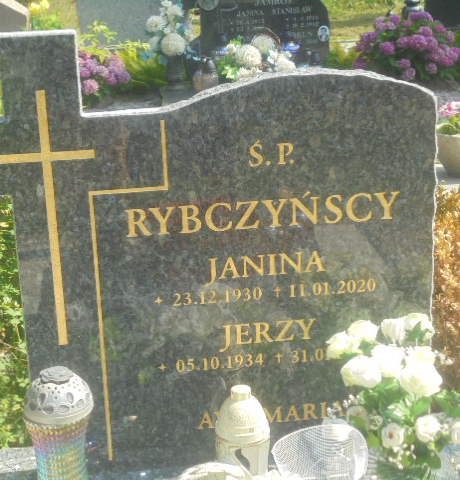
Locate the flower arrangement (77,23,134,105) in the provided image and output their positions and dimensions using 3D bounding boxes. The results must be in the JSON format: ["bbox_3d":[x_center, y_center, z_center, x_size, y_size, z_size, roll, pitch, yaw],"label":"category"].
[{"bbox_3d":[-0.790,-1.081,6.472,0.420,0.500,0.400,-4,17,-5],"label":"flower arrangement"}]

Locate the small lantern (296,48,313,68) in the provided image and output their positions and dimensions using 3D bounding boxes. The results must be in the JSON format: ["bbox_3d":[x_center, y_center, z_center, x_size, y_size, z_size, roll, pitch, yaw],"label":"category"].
[{"bbox_3d":[0.450,-1.069,6.274,0.095,0.170,0.095,-4,17,-5],"label":"small lantern"}]

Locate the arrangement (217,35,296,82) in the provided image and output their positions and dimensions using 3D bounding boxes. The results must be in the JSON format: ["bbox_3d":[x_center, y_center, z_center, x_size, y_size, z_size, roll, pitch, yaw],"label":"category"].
[{"bbox_3d":[0.157,-1.010,5.942,0.430,0.290,0.340,-4,17,-5],"label":"arrangement"}]

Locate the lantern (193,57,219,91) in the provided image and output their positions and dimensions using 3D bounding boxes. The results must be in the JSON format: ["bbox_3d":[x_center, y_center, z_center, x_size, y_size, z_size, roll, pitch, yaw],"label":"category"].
[{"bbox_3d":[-0.133,-0.921,5.829,0.140,0.200,0.140,-4,17,-5],"label":"lantern"}]

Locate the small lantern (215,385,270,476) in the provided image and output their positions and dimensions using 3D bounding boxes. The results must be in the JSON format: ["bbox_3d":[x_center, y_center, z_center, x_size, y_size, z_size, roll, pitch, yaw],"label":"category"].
[{"bbox_3d":[0.028,0.383,1.944,0.102,0.235,0.102,-4,17,-5],"label":"small lantern"}]

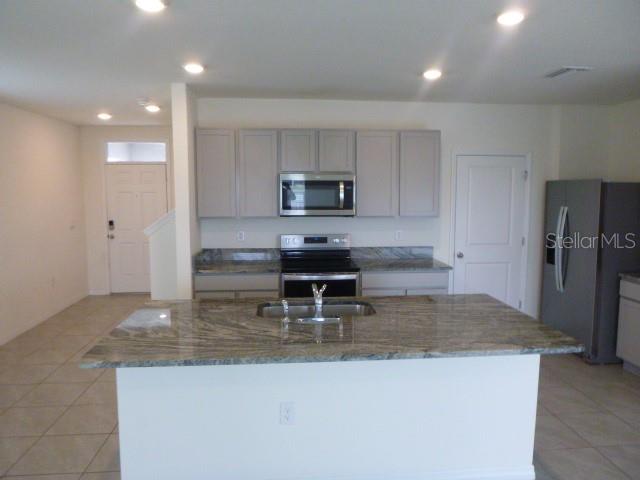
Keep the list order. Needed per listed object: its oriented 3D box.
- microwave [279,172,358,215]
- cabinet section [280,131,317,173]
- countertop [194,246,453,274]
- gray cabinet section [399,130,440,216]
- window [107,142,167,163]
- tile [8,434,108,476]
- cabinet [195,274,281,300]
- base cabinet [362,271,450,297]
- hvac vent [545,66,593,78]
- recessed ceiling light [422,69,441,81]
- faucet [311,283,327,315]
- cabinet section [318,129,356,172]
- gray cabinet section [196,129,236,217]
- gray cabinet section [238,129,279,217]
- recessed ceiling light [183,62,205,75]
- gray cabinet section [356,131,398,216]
[{"bbox_3d":[-0.032,-0.475,4.838,0.762,0.434,0.412,-1,6,-5],"label":"microwave"},{"bbox_3d":[-0.234,-0.916,4.826,0.389,0.446,0.325,0,6,-5],"label":"cabinet section"},{"bbox_3d":[0.032,0.205,4.799,2.547,0.150,0.653,-1,6,-5],"label":"countertop"},{"bbox_3d":[1.014,-0.700,4.965,0.444,0.896,0.325,0,6,-5],"label":"gray cabinet section"},{"bbox_3d":[-2.816,-1.349,7.131,0.920,0.335,0.080,0,6,-5],"label":"window"},{"bbox_3d":[-1.628,1.352,2.913,0.452,0.010,0.452,0,6,-5],"label":"tile"},{"bbox_3d":[-0.820,0.723,4.788,0.809,0.880,0.633,-1,6,-5],"label":"cabinet"},{"bbox_3d":[0.824,0.699,4.927,0.905,0.870,0.625,0,6,-5],"label":"base cabinet"},{"bbox_3d":[2.003,-1.358,3.775,0.261,0.025,0.352,-1,6,-5],"label":"hvac vent"},{"bbox_3d":[0.941,-1.371,3.864,0.170,0.030,0.170,0,6,-5],"label":"recessed ceiling light"},{"bbox_3d":[-0.007,0.358,2.795,0.110,0.210,0.200,-1,6,-9],"label":"faucet"},{"bbox_3d":[0.151,-0.918,4.862,0.384,0.446,0.325,0,6,-5],"label":"cabinet section"},{"bbox_3d":[-1.044,-0.687,4.776,0.400,0.896,0.325,0,6,-5],"label":"gray cabinet section"},{"bbox_3d":[-0.636,-0.689,4.813,0.418,0.896,0.325,0,6,-5],"label":"gray cabinet section"},{"bbox_3d":[-1.000,-1.350,3.665,0.171,0.025,0.171,-1,6,-5],"label":"recessed ceiling light"},{"bbox_3d":[0.567,-0.697,4.924,0.454,0.896,0.325,0,6,-5],"label":"gray cabinet section"}]

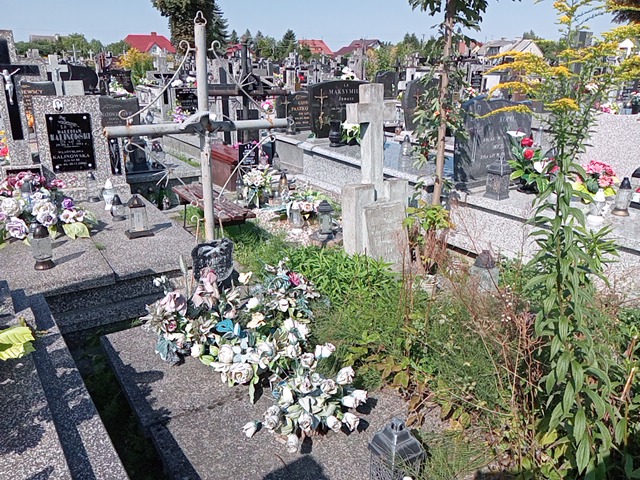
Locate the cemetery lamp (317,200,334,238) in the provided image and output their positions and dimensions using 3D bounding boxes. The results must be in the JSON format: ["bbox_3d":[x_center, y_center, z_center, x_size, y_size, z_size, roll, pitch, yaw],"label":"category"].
[{"bbox_3d":[0.045,-0.185,4.404,0.135,0.310,0.135,-12,23,-33],"label":"cemetery lamp"}]

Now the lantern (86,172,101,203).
[{"bbox_3d":[-1.842,-0.439,4.228,0.105,0.255,0.105,-12,23,-33],"label":"lantern"}]

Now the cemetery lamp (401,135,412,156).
[{"bbox_3d":[0.966,-1.058,5.769,0.120,0.235,0.120,1,19,0],"label":"cemetery lamp"}]

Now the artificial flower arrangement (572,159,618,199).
[{"bbox_3d":[2.358,-0.512,4.450,0.350,0.330,0.320,-12,23,-33],"label":"artificial flower arrangement"}]

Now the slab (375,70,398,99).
[{"bbox_3d":[1.878,-4.258,14.217,0.720,0.720,0.120,-12,23,-33],"label":"slab"}]

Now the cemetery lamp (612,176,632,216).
[{"bbox_3d":[2.342,-0.342,4.008,0.128,0.300,0.128,-12,23,-33],"label":"cemetery lamp"}]

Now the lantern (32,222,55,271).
[{"bbox_3d":[-1.715,0.025,3.180,0.135,0.290,0.135,-12,23,-33],"label":"lantern"}]

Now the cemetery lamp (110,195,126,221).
[{"bbox_3d":[-1.632,-0.279,4.180,0.125,0.200,0.125,-12,23,-33],"label":"cemetery lamp"}]

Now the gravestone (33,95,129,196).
[{"bbox_3d":[-1.952,-0.755,4.238,0.660,0.840,0.210,-12,23,-33],"label":"gravestone"}]

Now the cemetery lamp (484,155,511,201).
[{"bbox_3d":[1.528,-0.537,4.400,0.150,0.345,0.150,-12,23,-33],"label":"cemetery lamp"}]

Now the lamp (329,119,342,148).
[{"bbox_3d":[0.185,-1.279,6.246,0.150,0.305,0.150,-12,23,-33],"label":"lamp"}]

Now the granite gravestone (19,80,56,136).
[{"bbox_3d":[-3.472,-1.580,6.430,0.620,0.720,0.100,-12,21,-33],"label":"granite gravestone"}]

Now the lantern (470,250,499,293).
[{"bbox_3d":[1.082,0.207,3.389,0.158,0.280,0.158,1,19,0],"label":"lantern"}]

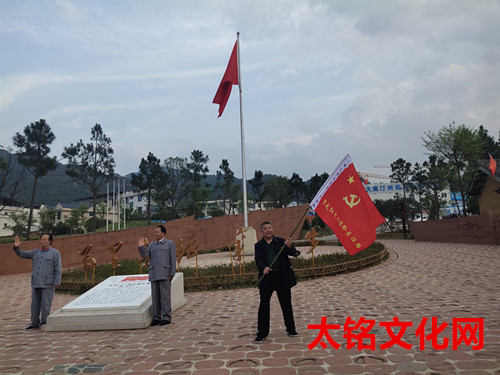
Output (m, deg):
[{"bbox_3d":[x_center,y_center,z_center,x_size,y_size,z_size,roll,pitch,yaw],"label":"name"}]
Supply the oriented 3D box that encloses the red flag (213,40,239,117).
[{"bbox_3d":[-1.092,-4.854,16.000,1.094,3.500,0.600,-2,-7,-3],"label":"red flag"}]

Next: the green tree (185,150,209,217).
[{"bbox_3d":[-4.976,-0.177,34.227,2.100,6.770,2.100,-2,-6,0],"label":"green tree"}]

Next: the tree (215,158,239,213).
[{"bbox_3d":[-2.875,0.139,44.000,2.778,7.398,2.778,-2,-7,-4],"label":"tree"}]

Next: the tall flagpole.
[{"bbox_3d":[-0.416,-3.311,19.756,0.180,10.840,0.180,-2,-6,0],"label":"tall flagpole"}]

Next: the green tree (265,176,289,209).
[{"bbox_3d":[3.640,1.120,48.000,3.283,5.056,3.283,-3,-7,4],"label":"green tree"}]

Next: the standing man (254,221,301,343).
[{"bbox_3d":[0.390,1.347,5.300,0.641,1.676,0.500,-2,-7,-3],"label":"standing man"}]

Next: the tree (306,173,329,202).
[{"bbox_3d":[8.632,0.372,46.177,2.800,4.620,2.700,-2,-6,0],"label":"tree"}]

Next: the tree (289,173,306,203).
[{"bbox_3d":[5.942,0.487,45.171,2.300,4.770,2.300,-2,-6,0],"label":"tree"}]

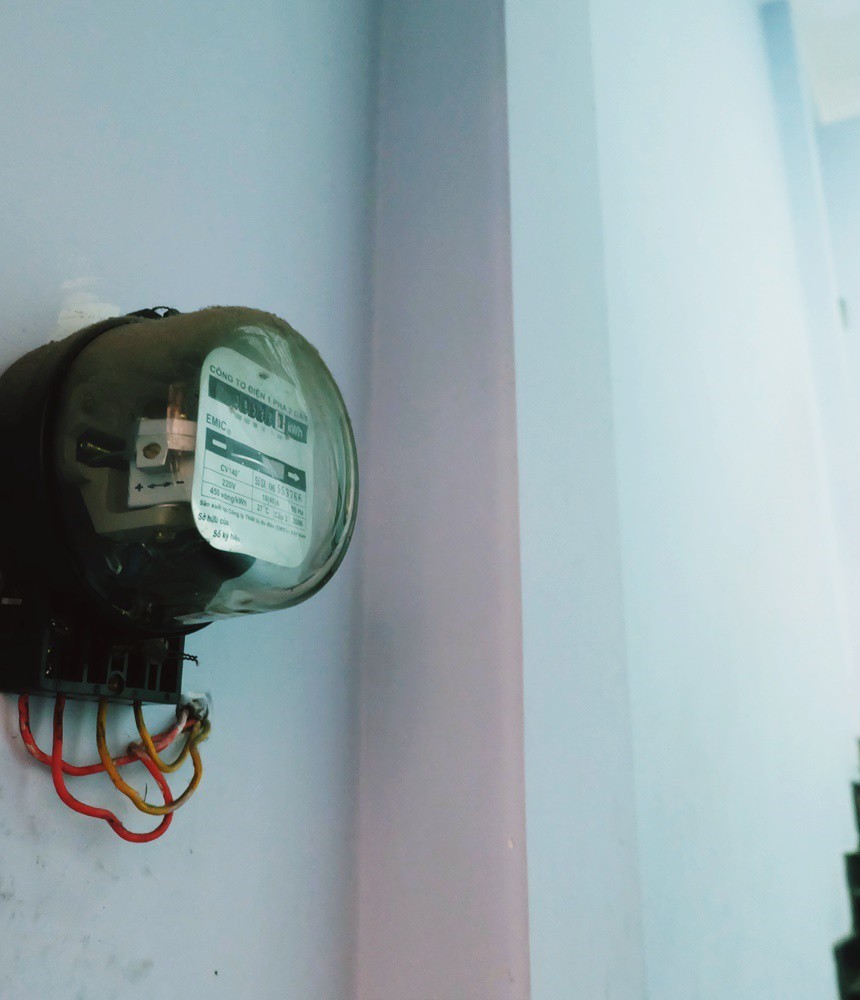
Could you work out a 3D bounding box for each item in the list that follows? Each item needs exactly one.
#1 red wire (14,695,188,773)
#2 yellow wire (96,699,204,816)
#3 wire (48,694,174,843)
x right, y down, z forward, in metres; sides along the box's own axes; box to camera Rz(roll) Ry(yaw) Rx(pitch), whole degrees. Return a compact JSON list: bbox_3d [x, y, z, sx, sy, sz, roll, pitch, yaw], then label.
[{"bbox_3d":[-0.153,0.114,0.477,0.017,0.036,0.102,-11,-21,32],"label":"red wire"},{"bbox_3d":[-0.135,0.128,0.491,0.025,0.053,0.073,-11,-21,32],"label":"yellow wire"},{"bbox_3d":[-0.147,0.128,0.471,0.023,0.066,0.075,-11,-21,32],"label":"wire"}]

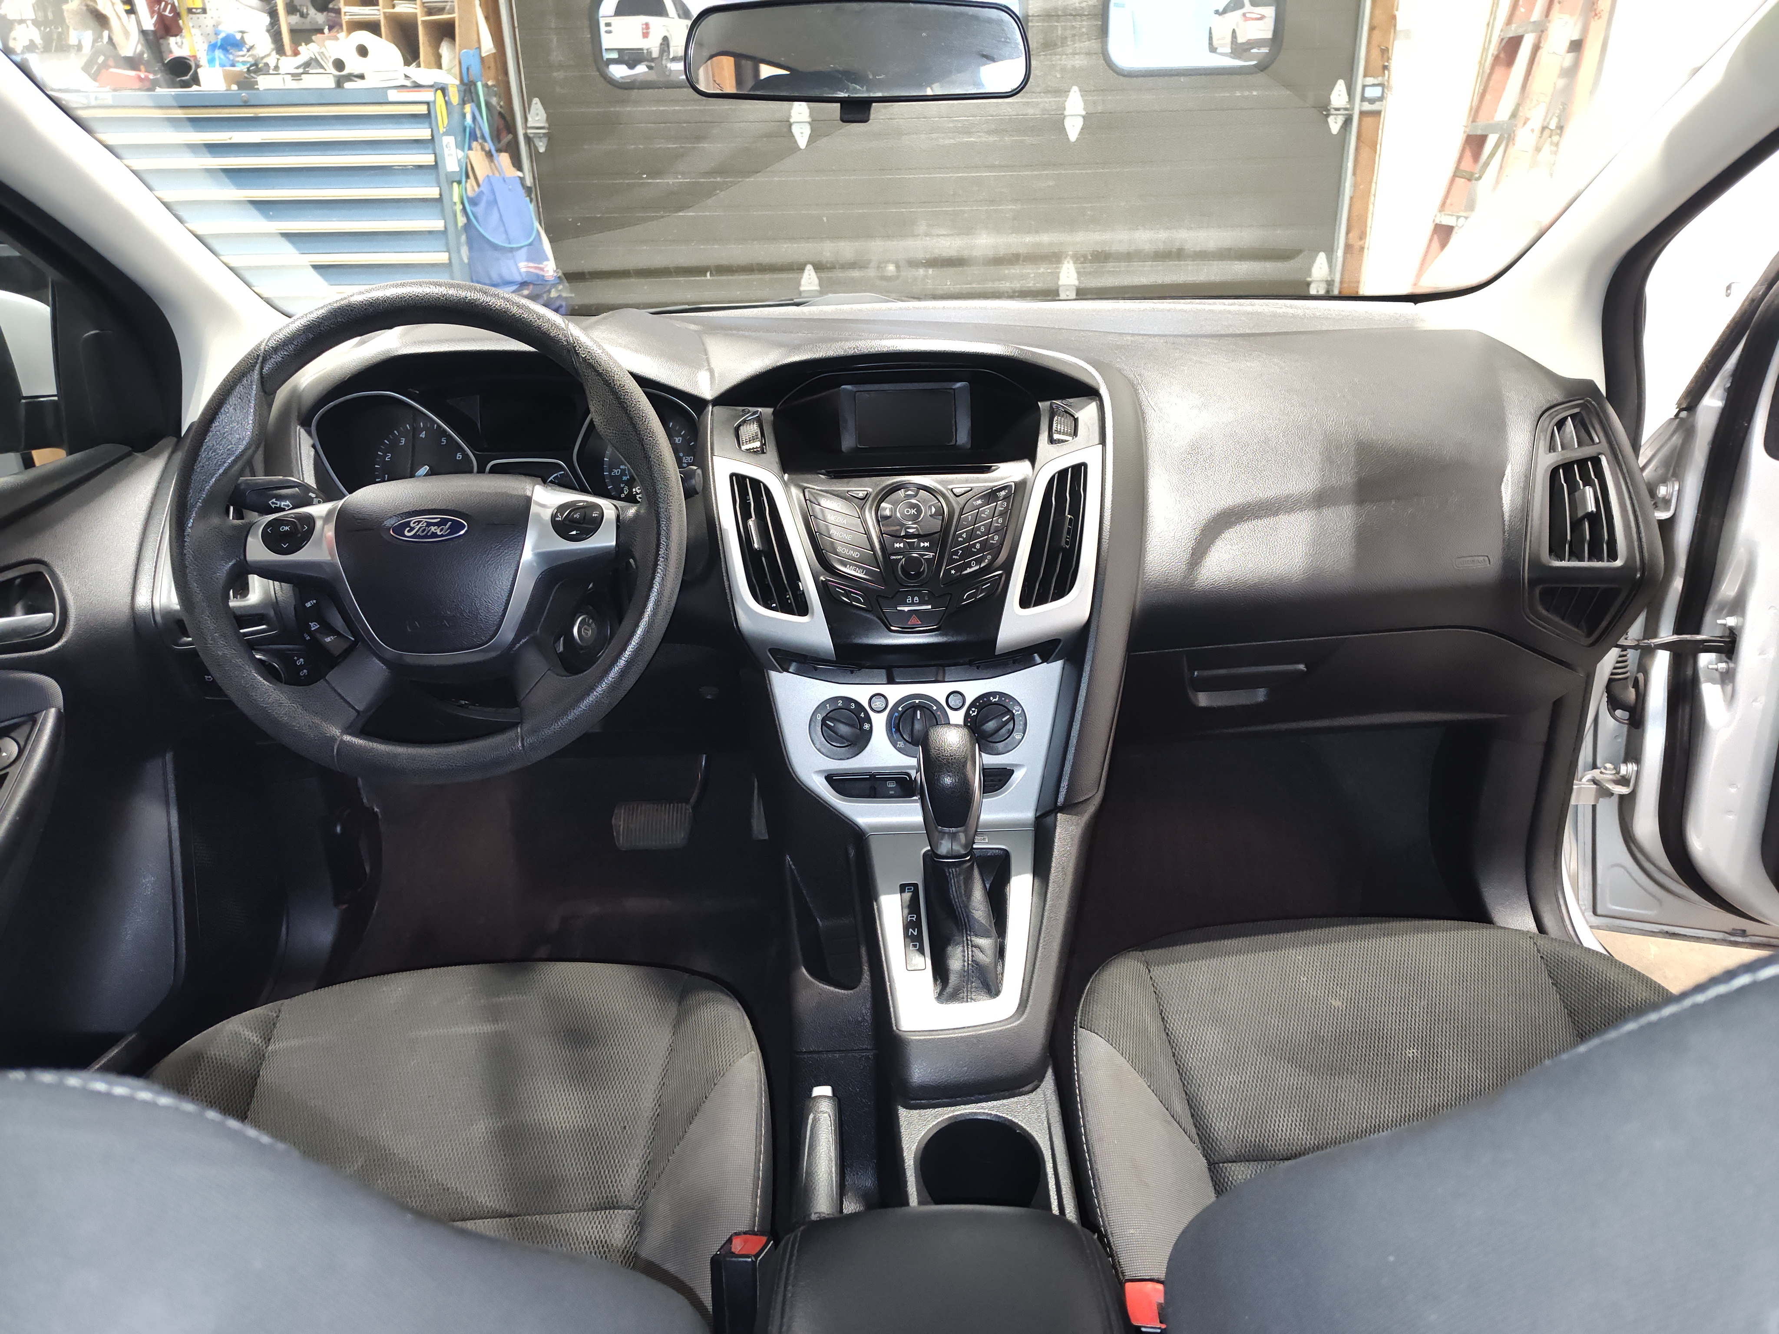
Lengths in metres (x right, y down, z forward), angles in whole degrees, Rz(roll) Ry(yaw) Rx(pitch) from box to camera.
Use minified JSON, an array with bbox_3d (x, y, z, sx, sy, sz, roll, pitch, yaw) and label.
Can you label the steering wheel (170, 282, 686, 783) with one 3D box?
[{"bbox_3d":[-0.335,-0.097,0.892,0.372,0.372,0.105,-2,-2,-1],"label":"steering wheel"}]

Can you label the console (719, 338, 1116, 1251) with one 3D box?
[{"bbox_3d":[0.029,0.049,0.887,0.330,0.470,0.540,-2,24,-1],"label":"console"}]

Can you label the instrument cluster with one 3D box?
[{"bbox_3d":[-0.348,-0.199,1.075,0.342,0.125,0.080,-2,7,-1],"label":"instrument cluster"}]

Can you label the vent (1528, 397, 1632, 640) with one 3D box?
[{"bbox_3d":[0.625,-0.130,1.065,0.098,0.210,0.070,1,9,7],"label":"vent"}]

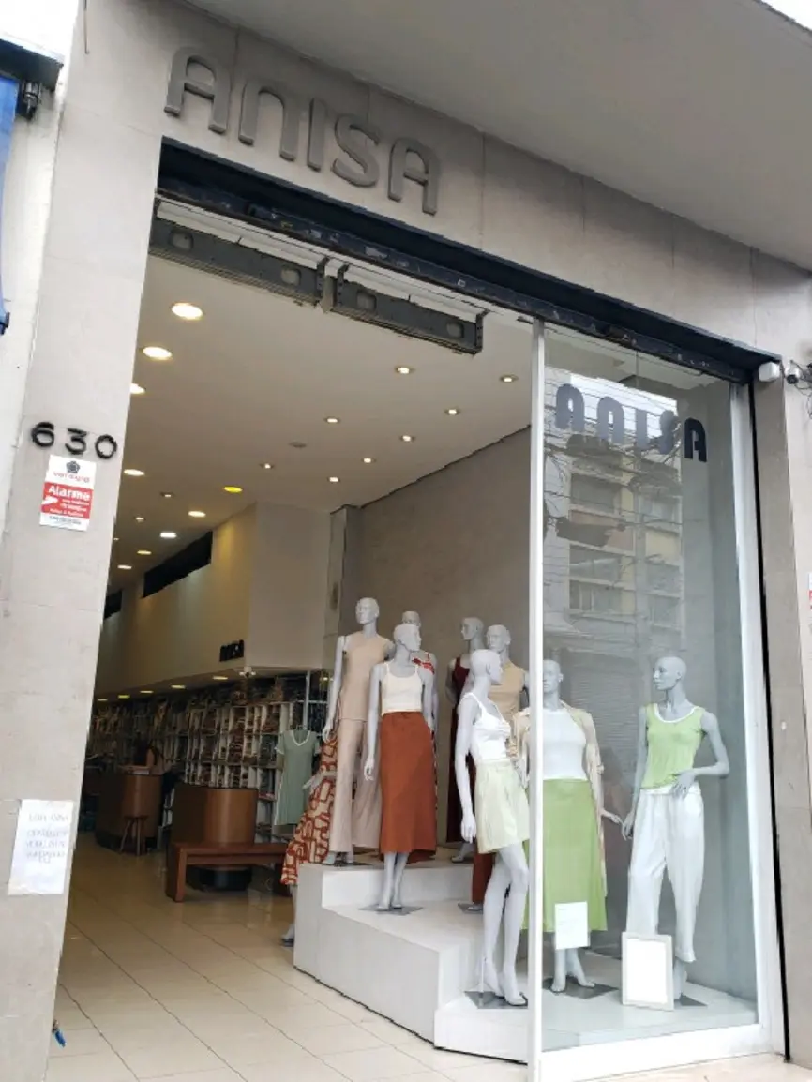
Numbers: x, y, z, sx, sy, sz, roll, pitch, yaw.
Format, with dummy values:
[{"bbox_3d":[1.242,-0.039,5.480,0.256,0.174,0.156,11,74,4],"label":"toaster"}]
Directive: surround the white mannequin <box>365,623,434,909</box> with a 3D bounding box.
[{"bbox_3d":[-0.033,1.442,5.385,0.460,1.800,0.360,3,-15,-3],"label":"white mannequin"}]

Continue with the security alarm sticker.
[{"bbox_3d":[-1.158,-0.164,2.793,0.147,0.250,0.004,9,-16,-24],"label":"security alarm sticker"}]

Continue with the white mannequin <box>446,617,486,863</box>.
[{"bbox_3d":[0.526,1.488,6.281,0.500,1.800,0.360,-1,-15,14],"label":"white mannequin"}]

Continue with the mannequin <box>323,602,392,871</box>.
[{"bbox_3d":[-0.350,1.304,5.712,0.480,1.800,0.380,0,-15,10],"label":"mannequin"}]

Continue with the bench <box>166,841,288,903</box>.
[{"bbox_3d":[-1.587,3.084,7.610,1.170,0.450,0.370,9,-16,-24],"label":"bench"}]

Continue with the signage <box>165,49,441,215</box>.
[{"bbox_3d":[-0.398,-1.770,3.533,1.235,0.335,0.040,9,-16,-24],"label":"signage"}]

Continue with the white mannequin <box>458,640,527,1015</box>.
[{"bbox_3d":[0.492,1.515,4.509,0.380,1.800,0.450,-9,-19,38],"label":"white mannequin"}]

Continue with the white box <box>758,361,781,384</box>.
[{"bbox_3d":[2.101,-0.975,4.694,0.070,0.106,0.090,9,-15,-25],"label":"white box"}]

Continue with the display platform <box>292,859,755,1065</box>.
[{"bbox_3d":[0.439,2.412,5.027,1.658,0.623,2.800,12,-17,-32],"label":"display platform"}]

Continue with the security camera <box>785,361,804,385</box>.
[{"bbox_3d":[2.173,-0.945,4.562,0.085,0.090,0.130,-2,27,18],"label":"security camera"}]

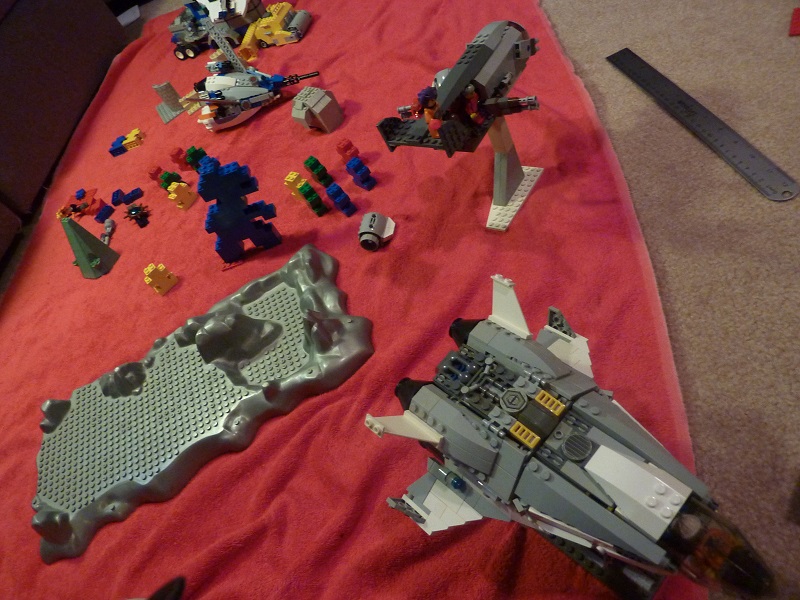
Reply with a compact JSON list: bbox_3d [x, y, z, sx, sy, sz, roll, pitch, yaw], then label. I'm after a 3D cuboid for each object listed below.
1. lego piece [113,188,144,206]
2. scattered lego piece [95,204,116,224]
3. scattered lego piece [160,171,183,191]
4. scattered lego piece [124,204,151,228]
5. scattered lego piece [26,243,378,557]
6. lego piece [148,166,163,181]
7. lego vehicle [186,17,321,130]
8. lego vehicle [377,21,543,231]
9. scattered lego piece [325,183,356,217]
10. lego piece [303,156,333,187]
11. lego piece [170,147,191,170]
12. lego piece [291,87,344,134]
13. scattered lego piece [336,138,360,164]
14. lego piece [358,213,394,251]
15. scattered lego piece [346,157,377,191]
[{"bbox_3d":[-0.461,-0.177,0.979,0.052,0.011,0.034,-29,48,3],"label":"lego piece"},{"bbox_3d":[-0.509,-0.147,0.993,0.016,0.011,0.032,11,61,31],"label":"scattered lego piece"},{"bbox_3d":[-0.367,-0.187,0.935,0.017,0.038,0.031,30,72,38],"label":"scattered lego piece"},{"bbox_3d":[-0.415,-0.134,0.917,0.040,0.022,0.038,-14,51,16],"label":"scattered lego piece"},{"bbox_3d":[-0.230,0.099,0.645,0.421,0.056,0.216,-29,49,3],"label":"scattered lego piece"},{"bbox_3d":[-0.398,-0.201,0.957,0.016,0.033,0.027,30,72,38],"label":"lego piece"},{"bbox_3d":[-0.235,-0.343,0.896,0.207,0.119,0.205,-18,50,13],"label":"lego vehicle"},{"bbox_3d":[0.093,-0.172,0.610,0.150,0.177,0.180,21,67,36],"label":"lego vehicle"},{"bbox_3d":[-0.080,-0.134,0.758,0.016,0.040,0.032,-41,49,-8],"label":"scattered lego piece"},{"bbox_3d":[-0.117,-0.181,0.812,0.016,0.040,0.032,-46,50,-11],"label":"lego piece"},{"bbox_3d":[-0.359,-0.233,0.953,0.032,0.040,0.016,11,61,32],"label":"lego piece"},{"bbox_3d":[-0.129,-0.296,0.893,0.055,0.055,0.053,29,71,38],"label":"lego piece"},{"bbox_3d":[-0.070,-0.200,0.790,0.016,0.040,0.032,-45,49,-12],"label":"scattered lego piece"},{"bbox_3d":[-0.029,-0.082,0.691,0.041,0.026,0.041,-7,53,21],"label":"lego piece"},{"bbox_3d":[-0.053,-0.166,0.756,0.032,0.040,0.016,30,72,39],"label":"scattered lego piece"}]

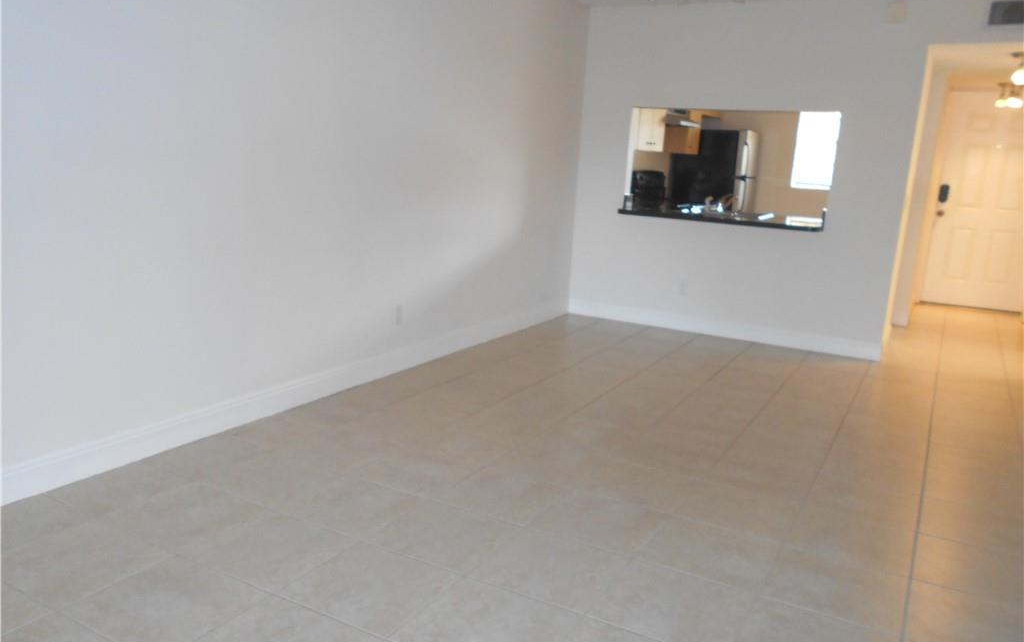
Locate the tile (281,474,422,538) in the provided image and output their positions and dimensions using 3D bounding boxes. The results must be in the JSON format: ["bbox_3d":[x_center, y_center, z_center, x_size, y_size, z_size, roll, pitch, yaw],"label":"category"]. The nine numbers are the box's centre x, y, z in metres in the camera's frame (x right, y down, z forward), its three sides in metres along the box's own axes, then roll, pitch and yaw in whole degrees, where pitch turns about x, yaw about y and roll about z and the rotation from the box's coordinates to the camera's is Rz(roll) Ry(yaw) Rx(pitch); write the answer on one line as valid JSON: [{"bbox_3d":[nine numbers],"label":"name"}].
[{"bbox_3d":[-0.586,0.677,2.841,0.390,0.010,0.390,10,14,29],"label":"tile"}]

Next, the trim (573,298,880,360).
[{"bbox_3d":[1.559,0.037,5.985,2.410,0.132,0.016,9,14,26],"label":"trim"}]

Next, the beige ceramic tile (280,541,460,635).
[{"bbox_3d":[-0.418,0.790,2.296,0.396,0.010,0.392,9,13,28],"label":"beige ceramic tile"}]

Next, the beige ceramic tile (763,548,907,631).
[{"bbox_3d":[1.010,0.832,2.395,0.396,0.010,0.392,9,13,28],"label":"beige ceramic tile"}]

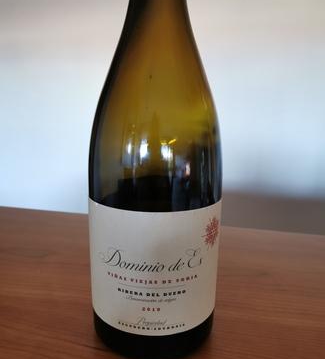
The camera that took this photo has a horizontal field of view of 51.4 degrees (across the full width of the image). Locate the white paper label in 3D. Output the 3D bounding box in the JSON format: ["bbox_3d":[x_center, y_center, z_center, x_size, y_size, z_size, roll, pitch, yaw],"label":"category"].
[{"bbox_3d":[-0.005,0.048,0.208,0.085,0.076,0.045,1,14,1],"label":"white paper label"}]

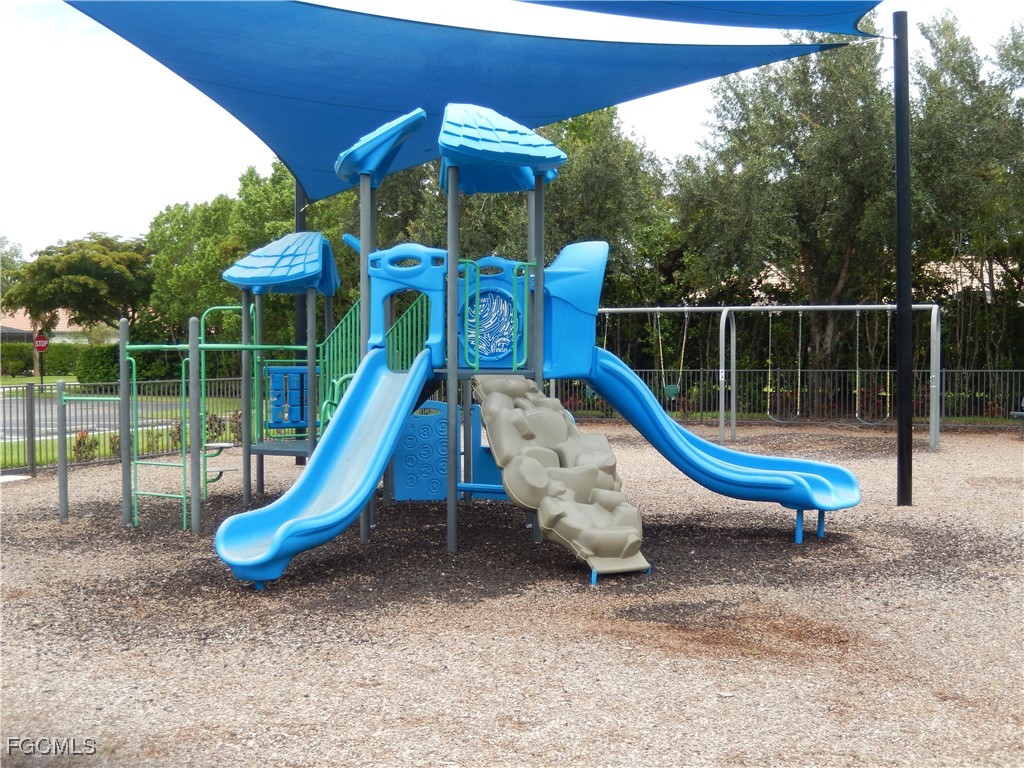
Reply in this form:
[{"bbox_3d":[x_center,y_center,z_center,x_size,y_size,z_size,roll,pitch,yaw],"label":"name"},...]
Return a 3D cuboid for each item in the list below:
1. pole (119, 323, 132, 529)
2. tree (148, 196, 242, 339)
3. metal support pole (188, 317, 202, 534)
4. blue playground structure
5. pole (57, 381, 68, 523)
[{"bbox_3d":[-3.756,0.379,11.798,0.095,2.031,0.095,0,2,0],"label":"pole"},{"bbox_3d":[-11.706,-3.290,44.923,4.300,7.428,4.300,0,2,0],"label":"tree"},{"bbox_3d":[-2.969,0.393,11.351,0.095,2.029,0.095,0,2,0],"label":"metal support pole"},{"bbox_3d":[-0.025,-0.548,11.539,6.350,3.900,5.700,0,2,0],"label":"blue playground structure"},{"bbox_3d":[-4.476,0.676,12.078,0.095,1.422,0.095,0,2,0],"label":"pole"}]

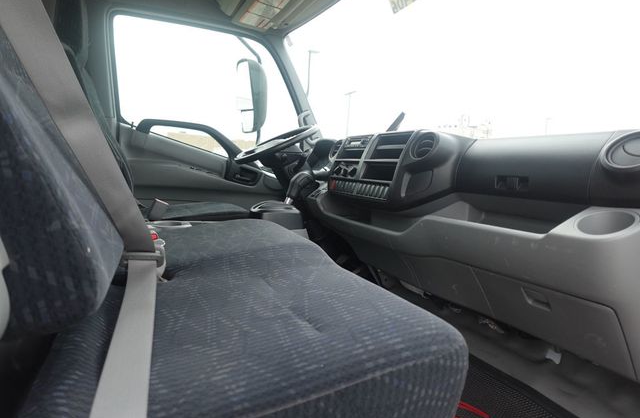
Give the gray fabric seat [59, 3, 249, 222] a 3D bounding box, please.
[{"bbox_3d":[-0.587,-0.263,1.334,0.650,0.960,0.510,-4,9,-29],"label":"gray fabric seat"}]

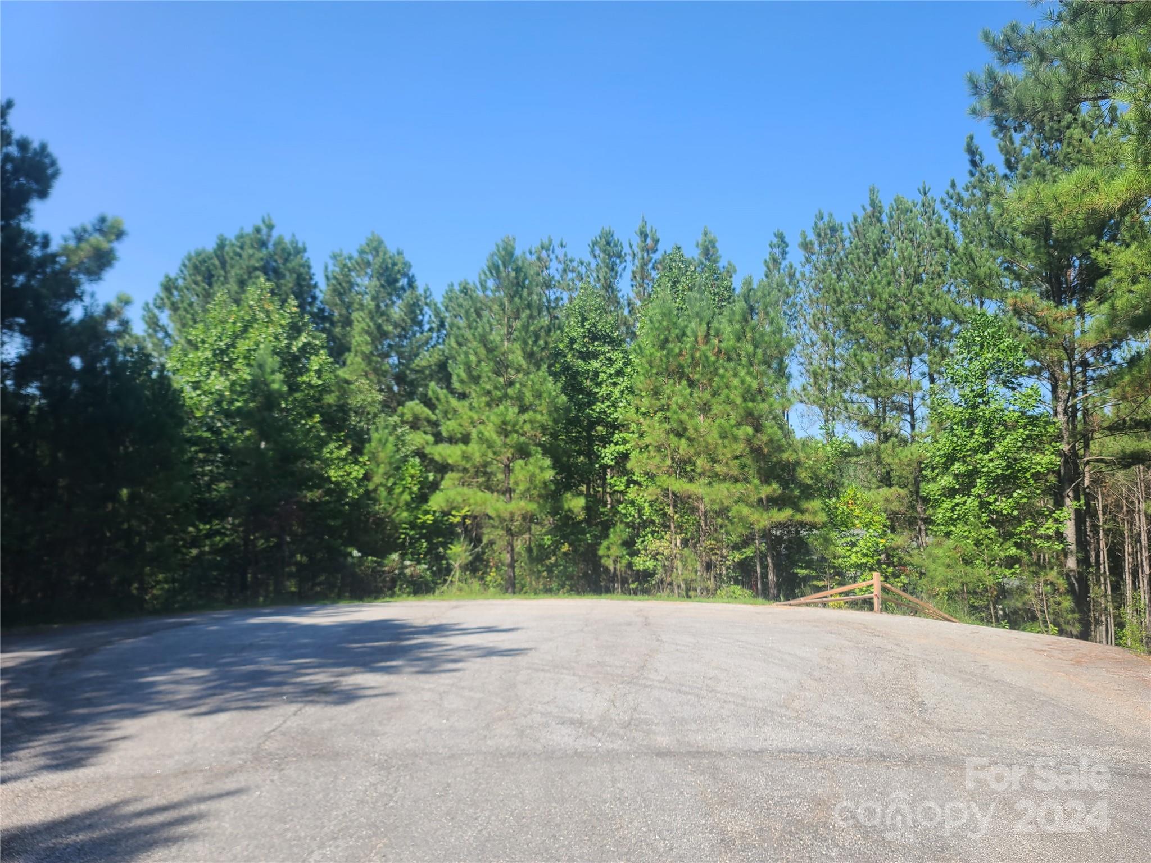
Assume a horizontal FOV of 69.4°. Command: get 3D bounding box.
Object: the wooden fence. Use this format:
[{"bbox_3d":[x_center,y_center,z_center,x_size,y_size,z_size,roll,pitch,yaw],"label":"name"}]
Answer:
[{"bbox_3d":[6.429,3.569,18.406,0.700,0.920,4.750,4,-9,-31],"label":"wooden fence"}]

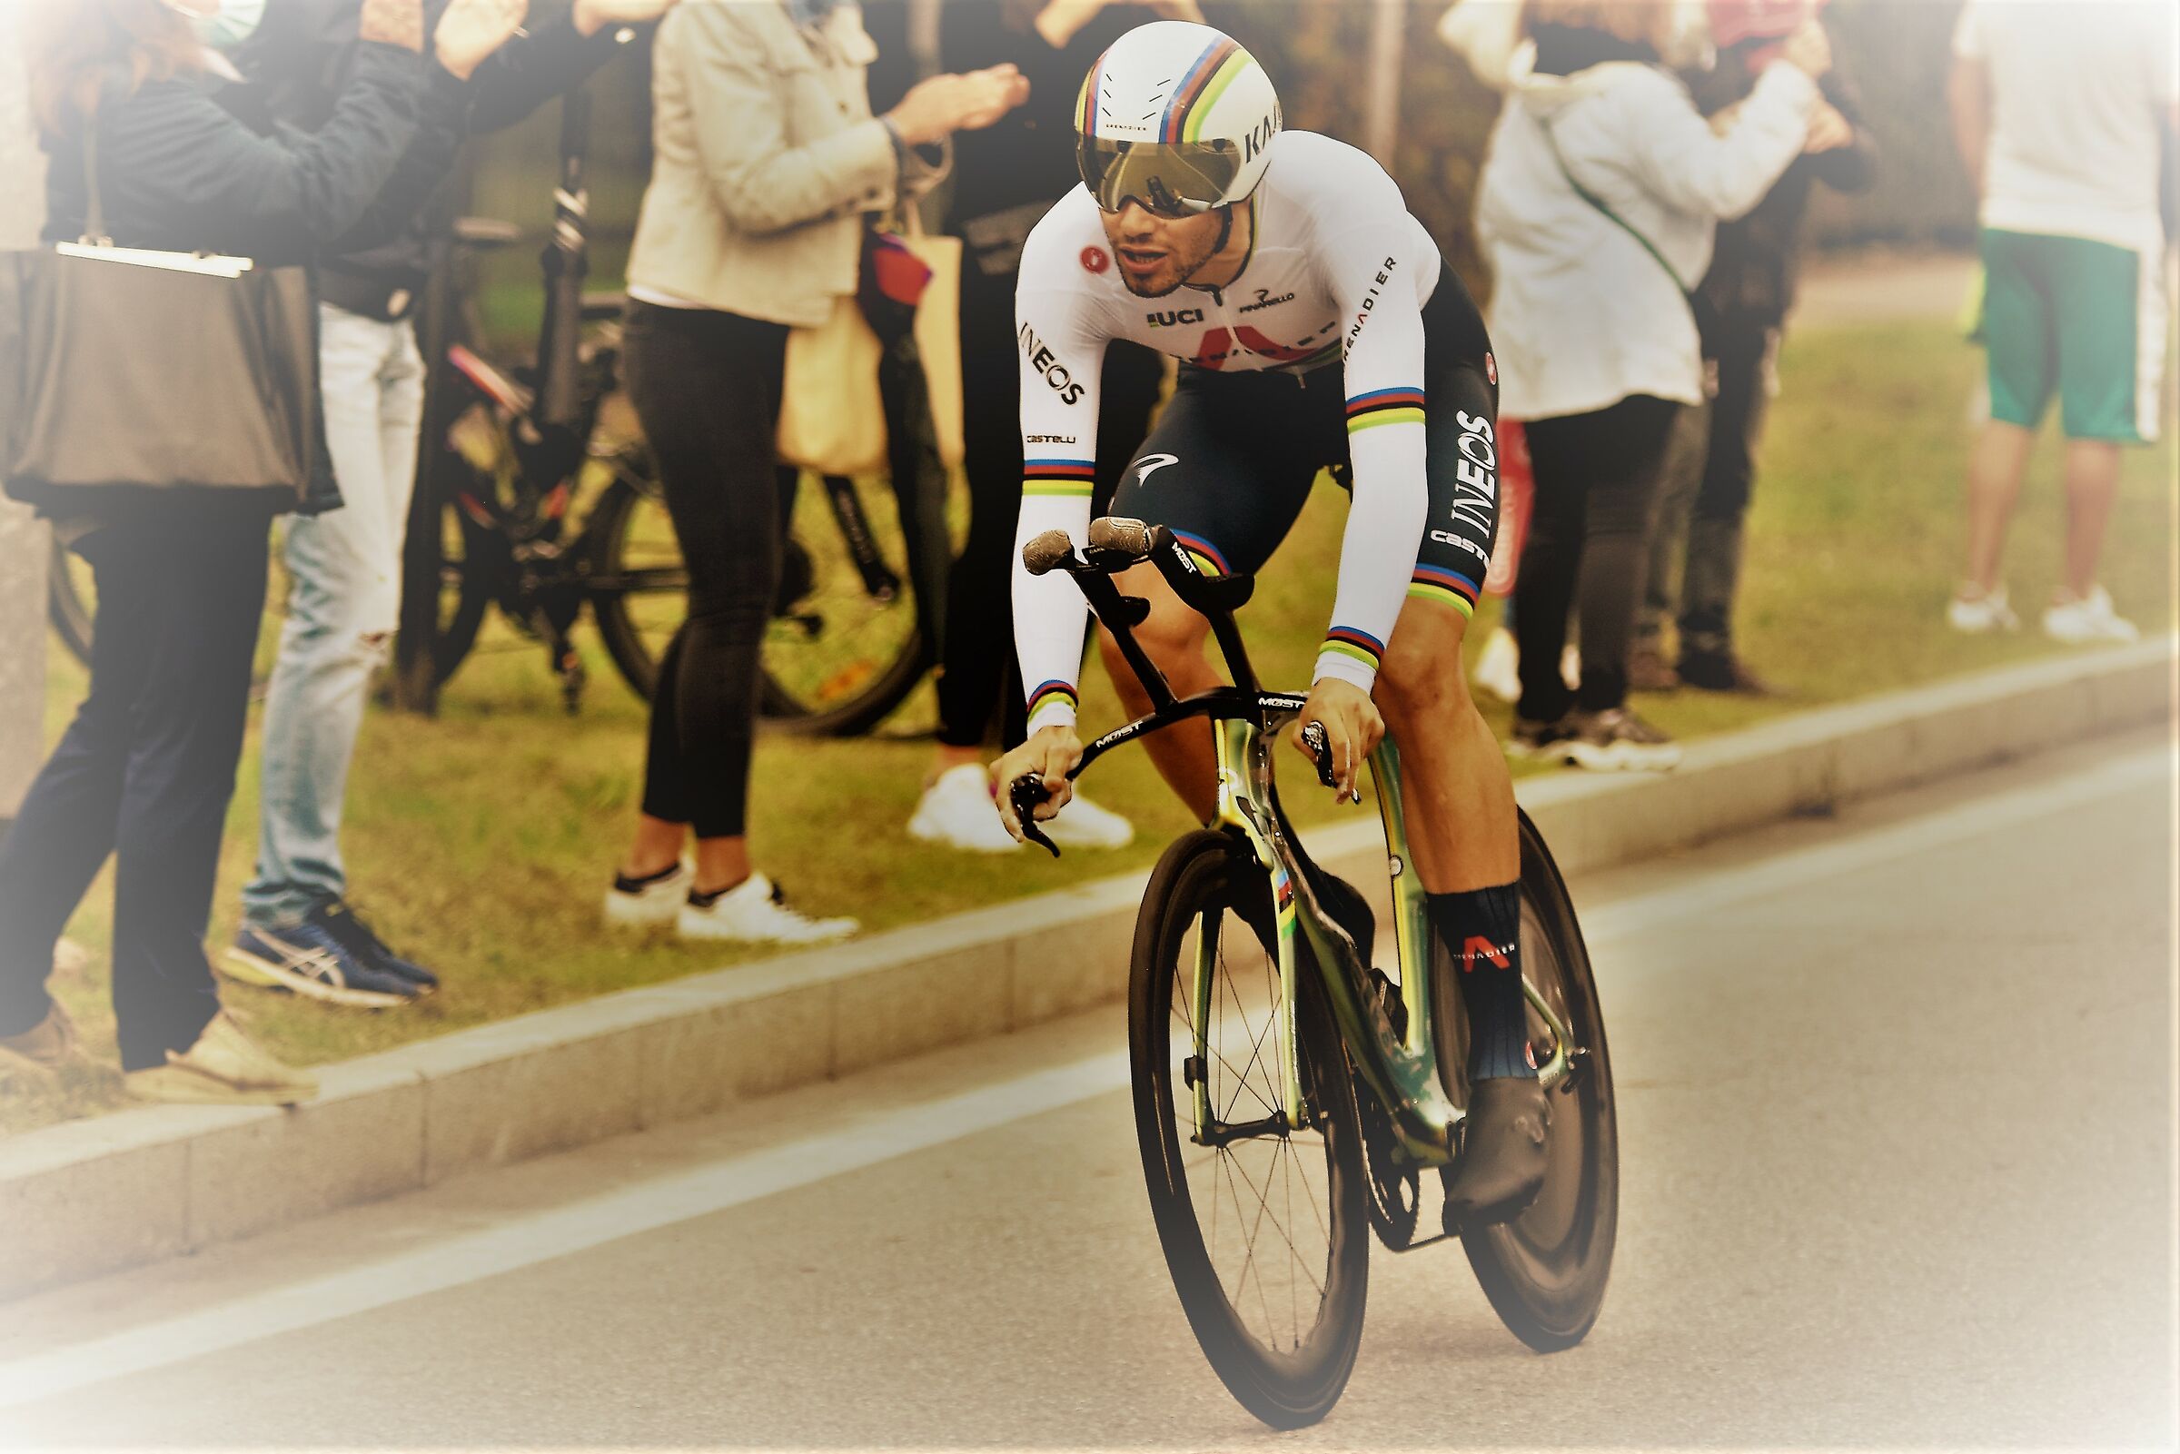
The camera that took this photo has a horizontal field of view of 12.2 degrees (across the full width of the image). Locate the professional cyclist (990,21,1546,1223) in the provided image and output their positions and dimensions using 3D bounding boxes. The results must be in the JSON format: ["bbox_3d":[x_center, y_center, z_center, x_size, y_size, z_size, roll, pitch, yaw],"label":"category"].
[{"bbox_3d":[0.250,-0.114,11.760,0.510,1.380,1.000,-4,0,20],"label":"professional cyclist"}]

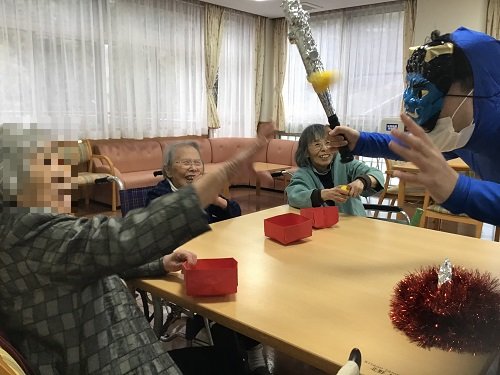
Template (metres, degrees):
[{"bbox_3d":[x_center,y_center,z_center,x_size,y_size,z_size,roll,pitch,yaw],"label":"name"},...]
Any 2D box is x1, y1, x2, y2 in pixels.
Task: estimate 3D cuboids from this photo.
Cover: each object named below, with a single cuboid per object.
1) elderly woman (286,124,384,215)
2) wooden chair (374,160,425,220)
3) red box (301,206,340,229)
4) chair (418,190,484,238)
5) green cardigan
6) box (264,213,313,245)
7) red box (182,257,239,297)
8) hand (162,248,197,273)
[{"bbox_3d":[0.466,0.248,2.445,0.550,1.148,0.660,-2,13,-14],"label":"elderly woman"},{"bbox_3d":[1.607,0.020,4.497,0.520,0.800,0.460,6,14,23],"label":"wooden chair"},{"bbox_3d":[0.336,0.135,2.141,0.128,0.078,0.145,-2,13,-13],"label":"red box"},{"bbox_3d":[1.712,0.203,3.685,0.520,0.800,0.460,11,16,37],"label":"chair"},{"bbox_3d":[0.456,0.114,2.464,0.520,0.562,0.380,-2,13,-14],"label":"green cardigan"},{"bbox_3d":[0.166,0.178,1.931,0.162,0.078,0.130,-9,16,-38],"label":"box"},{"bbox_3d":[-0.121,0.281,1.428,0.158,0.084,0.115,0,13,-2],"label":"red box"},{"bbox_3d":[-0.217,0.231,1.410,0.110,0.068,0.080,-2,13,-12],"label":"hand"}]

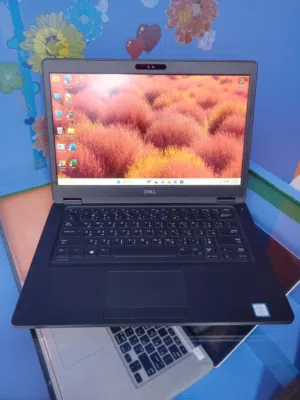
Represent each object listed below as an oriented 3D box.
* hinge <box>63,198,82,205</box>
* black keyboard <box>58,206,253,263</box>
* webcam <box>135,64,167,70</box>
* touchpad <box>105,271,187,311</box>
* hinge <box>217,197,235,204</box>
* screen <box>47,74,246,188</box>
[{"bbox_3d":[-0.132,0.001,0.515,0.032,0.011,0.011,0,38,-2],"label":"hinge"},{"bbox_3d":[0.002,0.049,0.466,0.277,0.006,0.121,0,38,-2],"label":"black keyboard"},{"bbox_3d":[0.001,-0.205,0.463,0.049,0.008,0.005,0,15,-2],"label":"webcam"},{"bbox_3d":[-0.006,0.113,0.384,0.100,0.003,0.055,0,38,-2],"label":"touchpad"},{"bbox_3d":[0.132,0.000,0.525,0.032,0.011,0.011,0,38,-2],"label":"hinge"},{"bbox_3d":[0.000,-0.110,0.488,0.312,0.177,0.005,0,15,-2],"label":"screen"}]

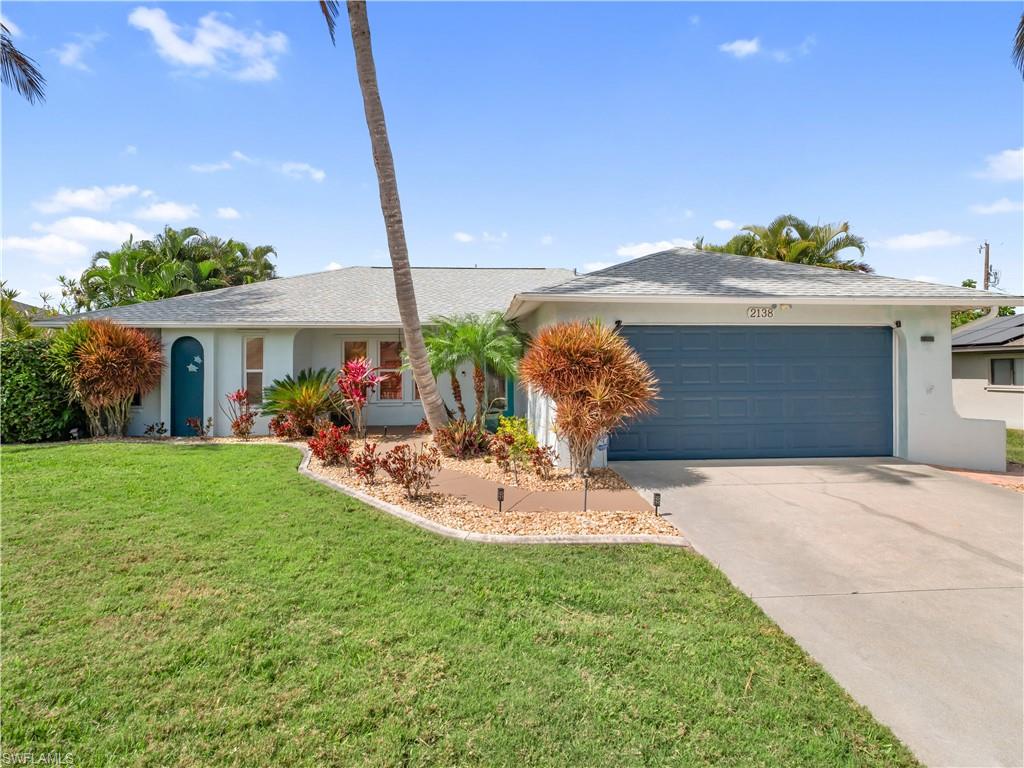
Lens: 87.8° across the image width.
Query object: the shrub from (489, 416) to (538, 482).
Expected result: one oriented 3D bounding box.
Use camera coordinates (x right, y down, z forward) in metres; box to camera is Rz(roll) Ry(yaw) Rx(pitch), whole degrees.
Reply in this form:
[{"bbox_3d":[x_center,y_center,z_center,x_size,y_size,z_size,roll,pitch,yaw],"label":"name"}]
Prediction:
[{"bbox_3d":[0.030,0.880,7.350,0.650,0.860,0.620,0,0,0],"label":"shrub"}]

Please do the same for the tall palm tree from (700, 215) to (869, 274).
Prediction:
[{"bbox_3d":[9.200,-2.270,18.000,5.200,6.900,4.900,0,0,0],"label":"tall palm tree"}]

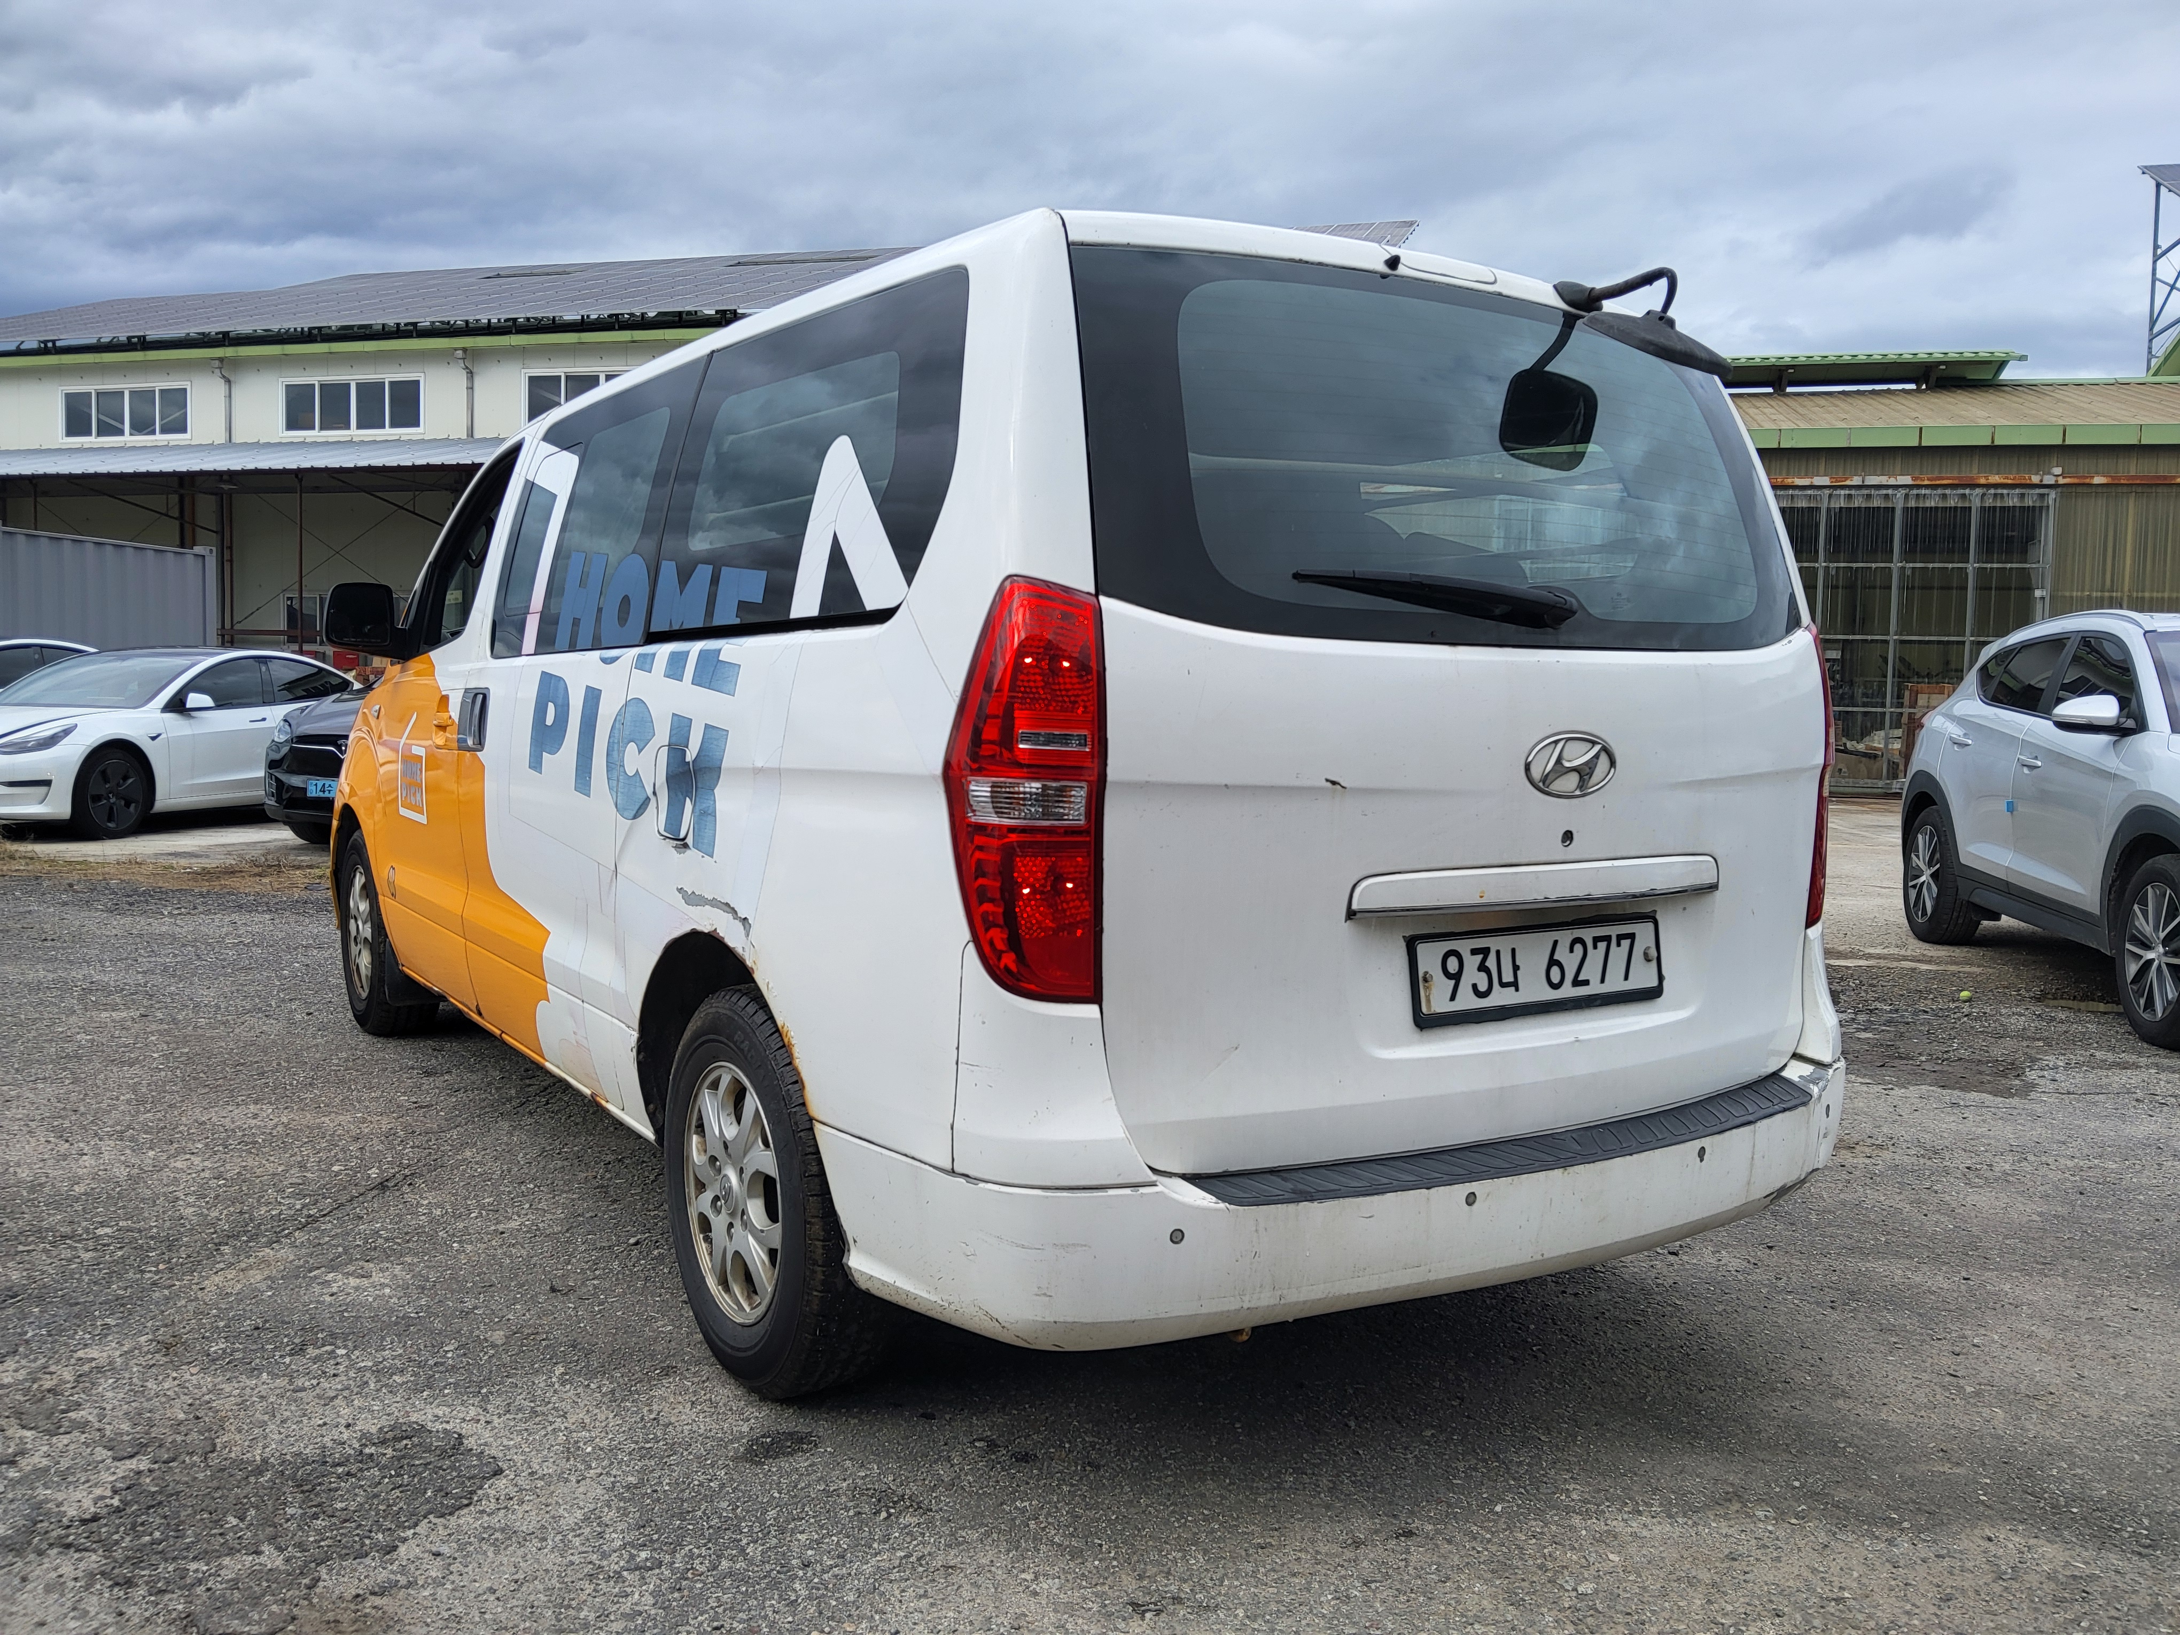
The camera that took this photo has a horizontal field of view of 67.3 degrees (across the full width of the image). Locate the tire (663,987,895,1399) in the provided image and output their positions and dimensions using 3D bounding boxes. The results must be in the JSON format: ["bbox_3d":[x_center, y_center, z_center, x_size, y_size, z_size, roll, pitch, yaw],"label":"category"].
[{"bbox_3d":[-0.507,0.607,2.721,0.222,0.706,0.706,-1,5,-33],"label":"tire"}]

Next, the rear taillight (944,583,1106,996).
[{"bbox_3d":[-0.077,-0.026,2.030,0.197,0.539,0.151,-1,2,-28],"label":"rear taillight"}]

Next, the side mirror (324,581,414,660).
[{"bbox_3d":[-2.007,-0.544,4.557,0.227,0.207,0.141,-1,5,-33],"label":"side mirror"}]

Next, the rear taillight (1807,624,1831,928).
[{"bbox_3d":[1.312,-0.060,2.945,0.197,0.539,0.151,-2,2,-39],"label":"rear taillight"}]

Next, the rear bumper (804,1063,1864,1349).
[{"bbox_3d":[0.578,0.523,2.569,1.915,0.242,0.565,-1,5,-33],"label":"rear bumper"}]

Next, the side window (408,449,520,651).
[{"bbox_3d":[-1.672,-0.709,4.376,0.060,0.514,0.806,15,-4,-33],"label":"side window"}]

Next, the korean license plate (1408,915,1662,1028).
[{"bbox_3d":[0.669,0.225,2.411,0.529,0.126,0.025,-1,-2,-33],"label":"korean license plate"}]

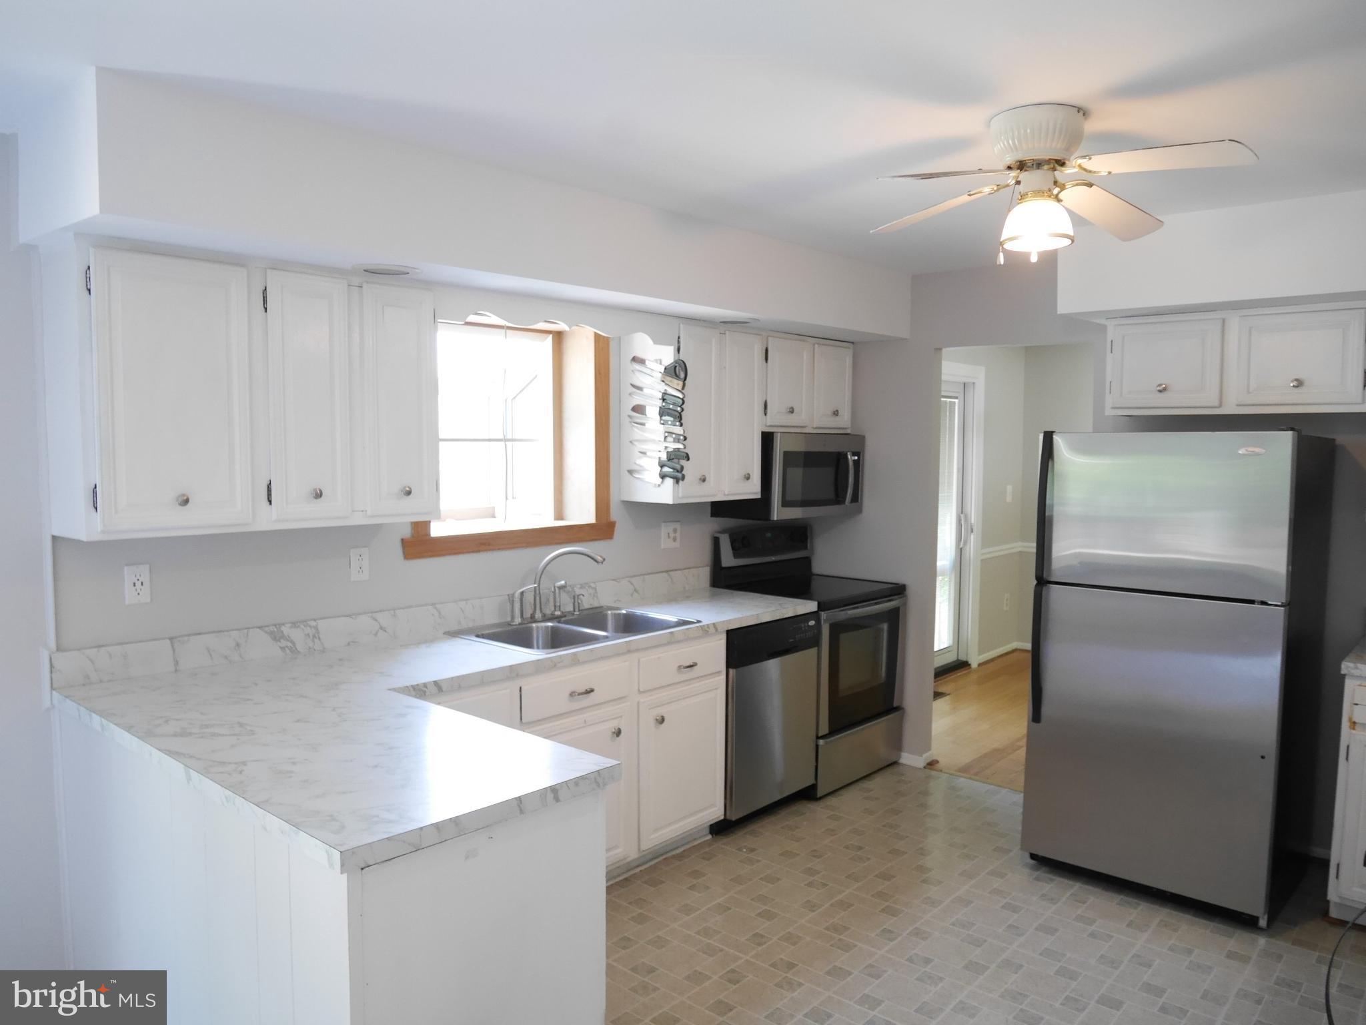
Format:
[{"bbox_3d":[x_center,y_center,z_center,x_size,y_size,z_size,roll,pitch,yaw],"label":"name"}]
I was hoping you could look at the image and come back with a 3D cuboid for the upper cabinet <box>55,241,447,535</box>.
[{"bbox_3d":[-1.280,-0.345,2.857,0.334,0.772,1.024,4,5,42],"label":"upper cabinet"}]

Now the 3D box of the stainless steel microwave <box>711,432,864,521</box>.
[{"bbox_3d":[0.555,-0.191,4.856,0.414,0.413,0.767,4,5,42],"label":"stainless steel microwave"}]

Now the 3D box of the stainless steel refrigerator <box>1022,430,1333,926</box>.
[{"bbox_3d":[1.927,0.533,3.711,0.838,1.677,0.813,4,5,42],"label":"stainless steel refrigerator"}]

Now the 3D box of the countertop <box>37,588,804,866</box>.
[{"bbox_3d":[-0.225,0.491,3.153,1.594,0.044,2.808,4,5,42],"label":"countertop"}]

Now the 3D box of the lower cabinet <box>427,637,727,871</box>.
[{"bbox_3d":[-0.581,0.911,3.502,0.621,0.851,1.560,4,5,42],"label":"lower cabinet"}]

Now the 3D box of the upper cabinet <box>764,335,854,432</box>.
[{"bbox_3d":[0.533,-0.647,4.856,0.334,0.465,0.780,4,5,42],"label":"upper cabinet"}]

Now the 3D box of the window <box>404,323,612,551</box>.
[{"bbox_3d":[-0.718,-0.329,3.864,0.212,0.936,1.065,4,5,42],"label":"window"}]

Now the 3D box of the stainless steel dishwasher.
[{"bbox_3d":[0.165,0.859,4.295,0.626,0.841,0.613,4,5,42],"label":"stainless steel dishwasher"}]

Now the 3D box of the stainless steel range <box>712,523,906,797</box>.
[{"bbox_3d":[0.653,0.695,4.789,0.697,1.190,0.768,4,5,42],"label":"stainless steel range"}]

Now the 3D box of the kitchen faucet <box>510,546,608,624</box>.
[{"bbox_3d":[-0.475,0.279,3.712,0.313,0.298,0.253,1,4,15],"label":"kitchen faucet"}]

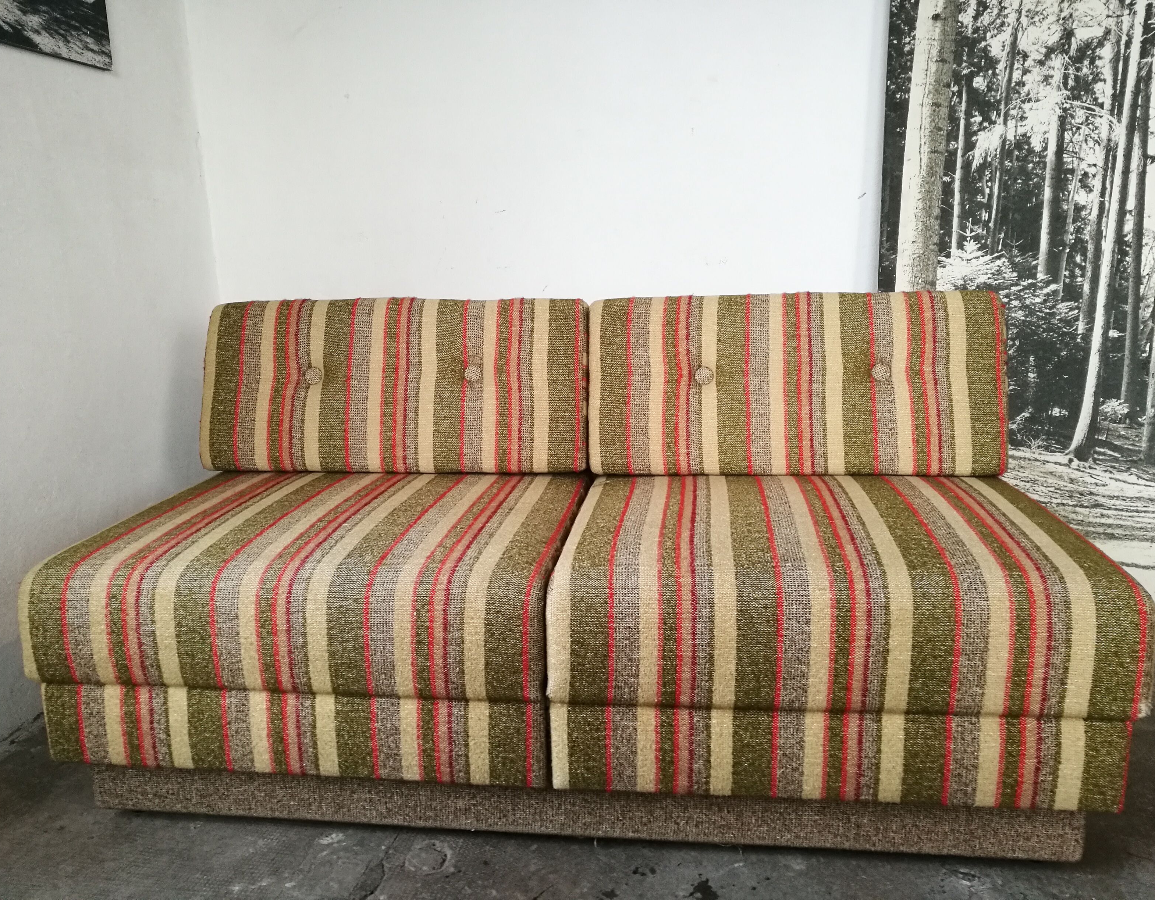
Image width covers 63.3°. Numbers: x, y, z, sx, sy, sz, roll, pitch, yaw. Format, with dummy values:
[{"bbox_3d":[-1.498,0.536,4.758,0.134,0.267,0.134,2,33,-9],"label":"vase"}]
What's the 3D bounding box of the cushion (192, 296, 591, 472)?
[{"bbox_3d":[-0.361,-0.127,1.957,0.778,0.354,0.150,0,0,7],"label":"cushion"}]

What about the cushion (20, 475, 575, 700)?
[{"bbox_3d":[-0.397,0.191,1.658,0.782,0.168,0.679,0,13,7],"label":"cushion"}]

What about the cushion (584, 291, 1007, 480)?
[{"bbox_3d":[0.423,-0.126,1.864,0.778,0.354,0.150,0,0,7],"label":"cushion"}]

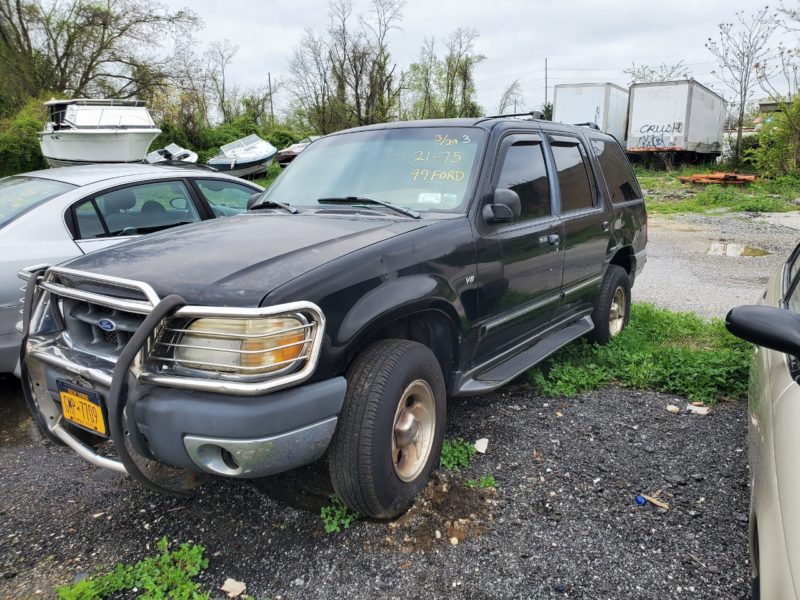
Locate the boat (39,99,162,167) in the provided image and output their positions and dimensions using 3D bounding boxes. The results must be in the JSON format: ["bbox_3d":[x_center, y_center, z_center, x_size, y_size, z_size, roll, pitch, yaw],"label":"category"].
[{"bbox_3d":[-14.556,-8.125,29.500,6.200,3.300,2.300,-9,15,-30],"label":"boat"}]

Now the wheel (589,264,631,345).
[{"bbox_3d":[1.631,0.089,4.791,0.235,0.730,0.730,7,14,35],"label":"wheel"}]

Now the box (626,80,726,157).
[{"bbox_3d":[14.700,-9.150,31.200,2.500,2.870,11.200,8,15,34],"label":"box"}]

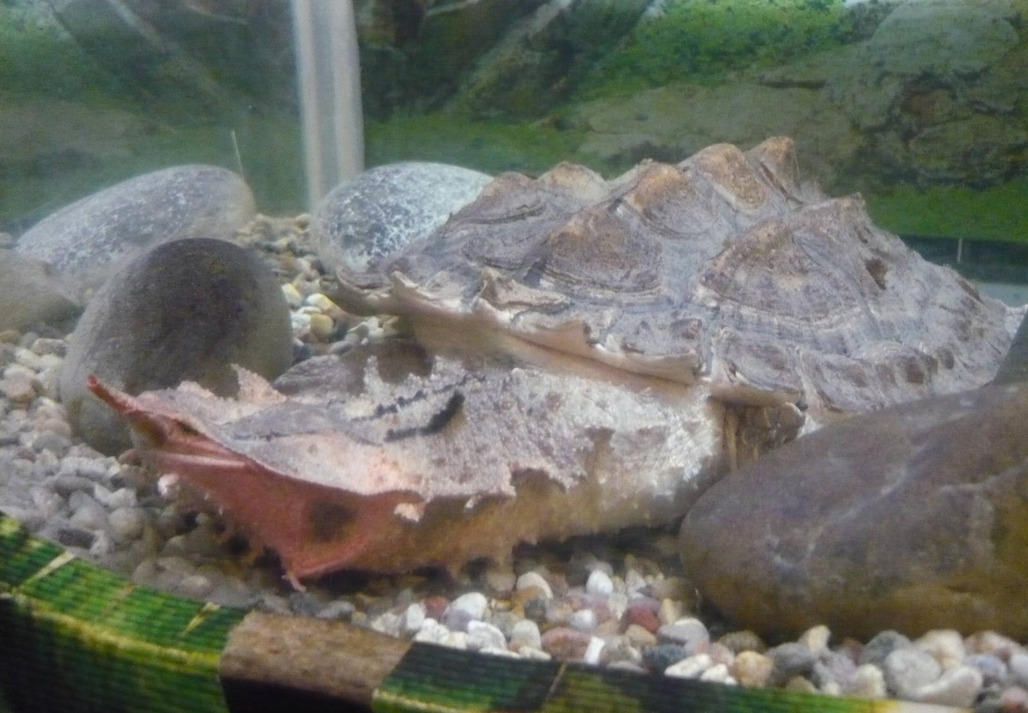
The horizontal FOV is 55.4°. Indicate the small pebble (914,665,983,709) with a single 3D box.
[{"bbox_3d":[0.172,0.131,0.390,0.028,0.015,0.017,11,21,26],"label":"small pebble"}]

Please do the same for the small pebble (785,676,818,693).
[{"bbox_3d":[0.114,0.131,0.388,0.014,0.009,0.011,8,20,19],"label":"small pebble"}]

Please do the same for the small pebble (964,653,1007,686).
[{"bbox_3d":[0.198,0.132,0.413,0.019,0.013,0.016,0,22,0],"label":"small pebble"}]

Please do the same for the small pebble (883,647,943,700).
[{"bbox_3d":[0.162,0.129,0.397,0.024,0.020,0.020,10,21,25],"label":"small pebble"}]

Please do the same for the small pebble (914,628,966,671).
[{"bbox_3d":[0.183,0.128,0.422,0.023,0.016,0.019,0,22,0],"label":"small pebble"}]

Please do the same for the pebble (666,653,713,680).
[{"bbox_3d":[0.074,0.131,0.414,0.021,0.010,0.011,-8,23,-18],"label":"pebble"}]

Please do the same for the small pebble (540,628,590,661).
[{"bbox_3d":[0.027,0.146,0.493,0.026,0.017,0.019,3,20,4],"label":"small pebble"}]

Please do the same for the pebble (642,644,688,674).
[{"bbox_3d":[0.062,0.125,0.403,0.018,0.013,0.015,4,19,10],"label":"pebble"}]

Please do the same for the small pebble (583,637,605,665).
[{"bbox_3d":[0.040,0.147,0.489,0.010,0.014,0.014,3,20,6],"label":"small pebble"}]

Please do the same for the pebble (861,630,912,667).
[{"bbox_3d":[0.157,0.123,0.412,0.022,0.016,0.018,9,21,23],"label":"pebble"}]

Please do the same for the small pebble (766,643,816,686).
[{"bbox_3d":[0.114,0.126,0.401,0.020,0.017,0.018,7,20,18],"label":"small pebble"}]

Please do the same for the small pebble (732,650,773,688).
[{"bbox_3d":[0.097,0.127,0.398,0.017,0.016,0.015,6,20,15],"label":"small pebble"}]

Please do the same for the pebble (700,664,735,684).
[{"bbox_3d":[0.082,0.128,0.394,0.014,0.010,0.011,6,20,13],"label":"pebble"}]

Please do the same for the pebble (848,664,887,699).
[{"bbox_3d":[0.171,0.157,0.470,0.016,0.019,0.016,10,22,23],"label":"pebble"}]

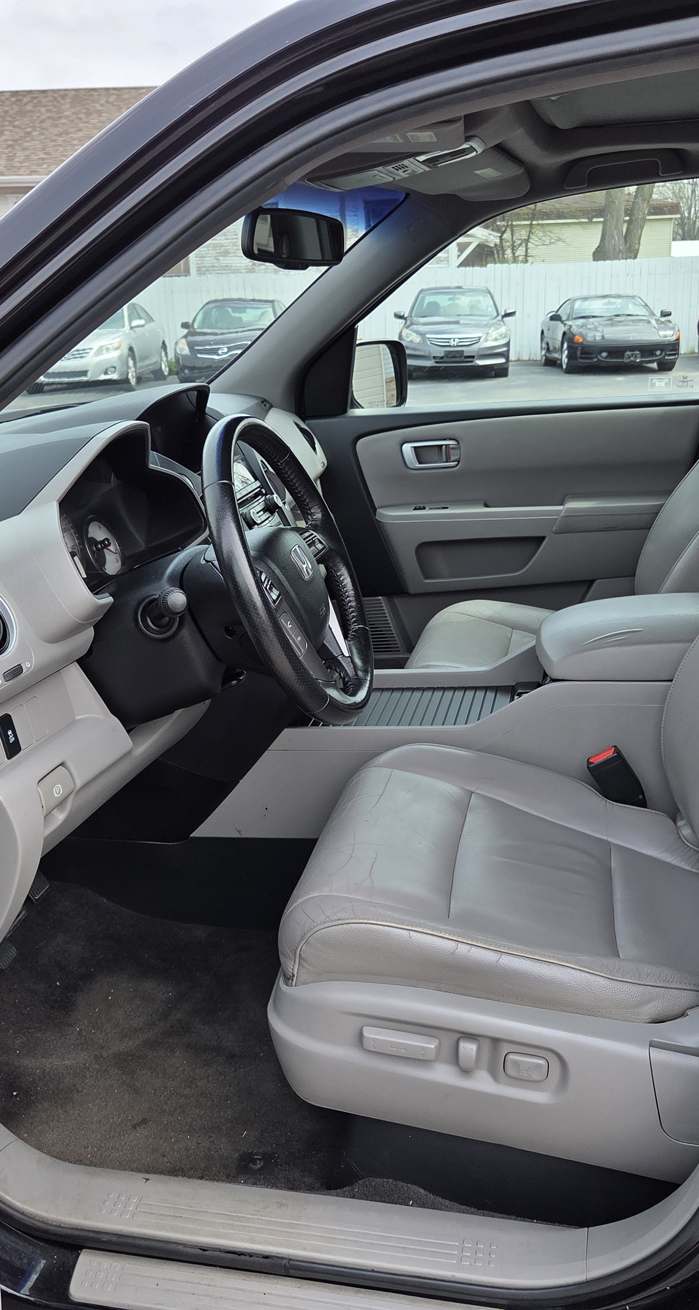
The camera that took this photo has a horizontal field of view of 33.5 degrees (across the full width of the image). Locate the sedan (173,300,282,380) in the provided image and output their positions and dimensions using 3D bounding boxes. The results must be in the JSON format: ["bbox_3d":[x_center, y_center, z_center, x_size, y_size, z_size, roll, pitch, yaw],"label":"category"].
[{"bbox_3d":[-1.850,-5.640,20.750,1.790,1.460,4.780,0,17,5],"label":"sedan"}]

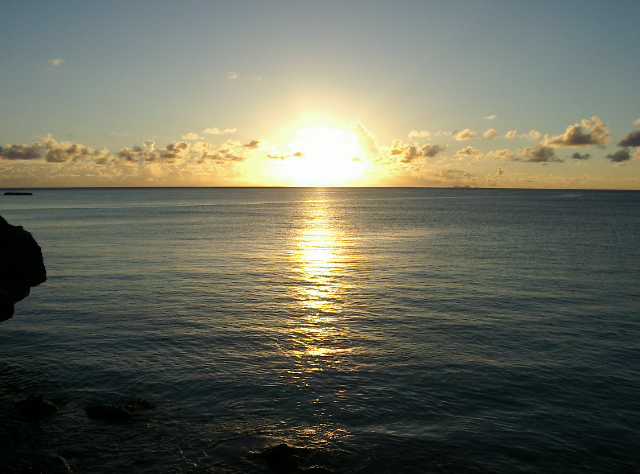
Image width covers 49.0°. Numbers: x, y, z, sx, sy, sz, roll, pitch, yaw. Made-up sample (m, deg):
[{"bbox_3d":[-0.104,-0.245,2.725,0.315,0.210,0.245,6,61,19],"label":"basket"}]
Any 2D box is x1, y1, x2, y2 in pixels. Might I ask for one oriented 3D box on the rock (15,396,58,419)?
[{"bbox_3d":[-3.530,2.120,8.750,0.500,0.230,0.440,0,4,0],"label":"rock"}]

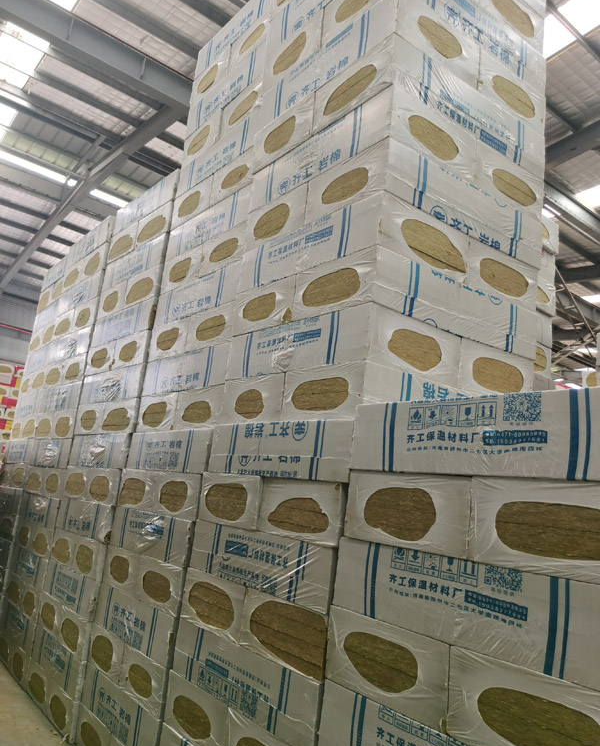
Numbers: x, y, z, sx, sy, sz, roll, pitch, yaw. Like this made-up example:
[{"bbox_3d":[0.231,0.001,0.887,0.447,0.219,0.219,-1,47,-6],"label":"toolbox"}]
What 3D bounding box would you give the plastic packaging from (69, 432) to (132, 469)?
[{"bbox_3d":[-1.351,0.674,5.028,0.600,0.262,1.200,15,-14,-35],"label":"plastic packaging"}]

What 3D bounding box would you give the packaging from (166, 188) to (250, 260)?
[{"bbox_3d":[-0.445,-0.983,4.619,0.600,0.262,1.204,16,-15,-36],"label":"packaging"}]

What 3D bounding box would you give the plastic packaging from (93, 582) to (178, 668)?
[{"bbox_3d":[-0.840,1.635,4.120,0.600,0.269,1.199,16,-15,-36],"label":"plastic packaging"}]

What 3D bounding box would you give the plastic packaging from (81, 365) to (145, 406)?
[{"bbox_3d":[-1.241,0.164,4.992,0.600,0.262,1.200,15,-14,-35],"label":"plastic packaging"}]

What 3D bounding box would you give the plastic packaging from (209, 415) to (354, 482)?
[{"bbox_3d":[0.093,0.442,3.240,0.600,0.262,1.200,15,-14,-35],"label":"plastic packaging"}]

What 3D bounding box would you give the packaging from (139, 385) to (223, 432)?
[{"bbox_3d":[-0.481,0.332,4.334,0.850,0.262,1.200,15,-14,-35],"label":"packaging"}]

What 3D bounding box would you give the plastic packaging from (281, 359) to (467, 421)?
[{"bbox_3d":[0.571,0.218,3.256,1.200,0.262,0.600,15,-14,-35],"label":"plastic packaging"}]

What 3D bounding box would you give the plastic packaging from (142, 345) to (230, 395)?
[{"bbox_3d":[-0.540,0.058,4.284,0.600,0.262,1.200,15,-14,-35],"label":"plastic packaging"}]

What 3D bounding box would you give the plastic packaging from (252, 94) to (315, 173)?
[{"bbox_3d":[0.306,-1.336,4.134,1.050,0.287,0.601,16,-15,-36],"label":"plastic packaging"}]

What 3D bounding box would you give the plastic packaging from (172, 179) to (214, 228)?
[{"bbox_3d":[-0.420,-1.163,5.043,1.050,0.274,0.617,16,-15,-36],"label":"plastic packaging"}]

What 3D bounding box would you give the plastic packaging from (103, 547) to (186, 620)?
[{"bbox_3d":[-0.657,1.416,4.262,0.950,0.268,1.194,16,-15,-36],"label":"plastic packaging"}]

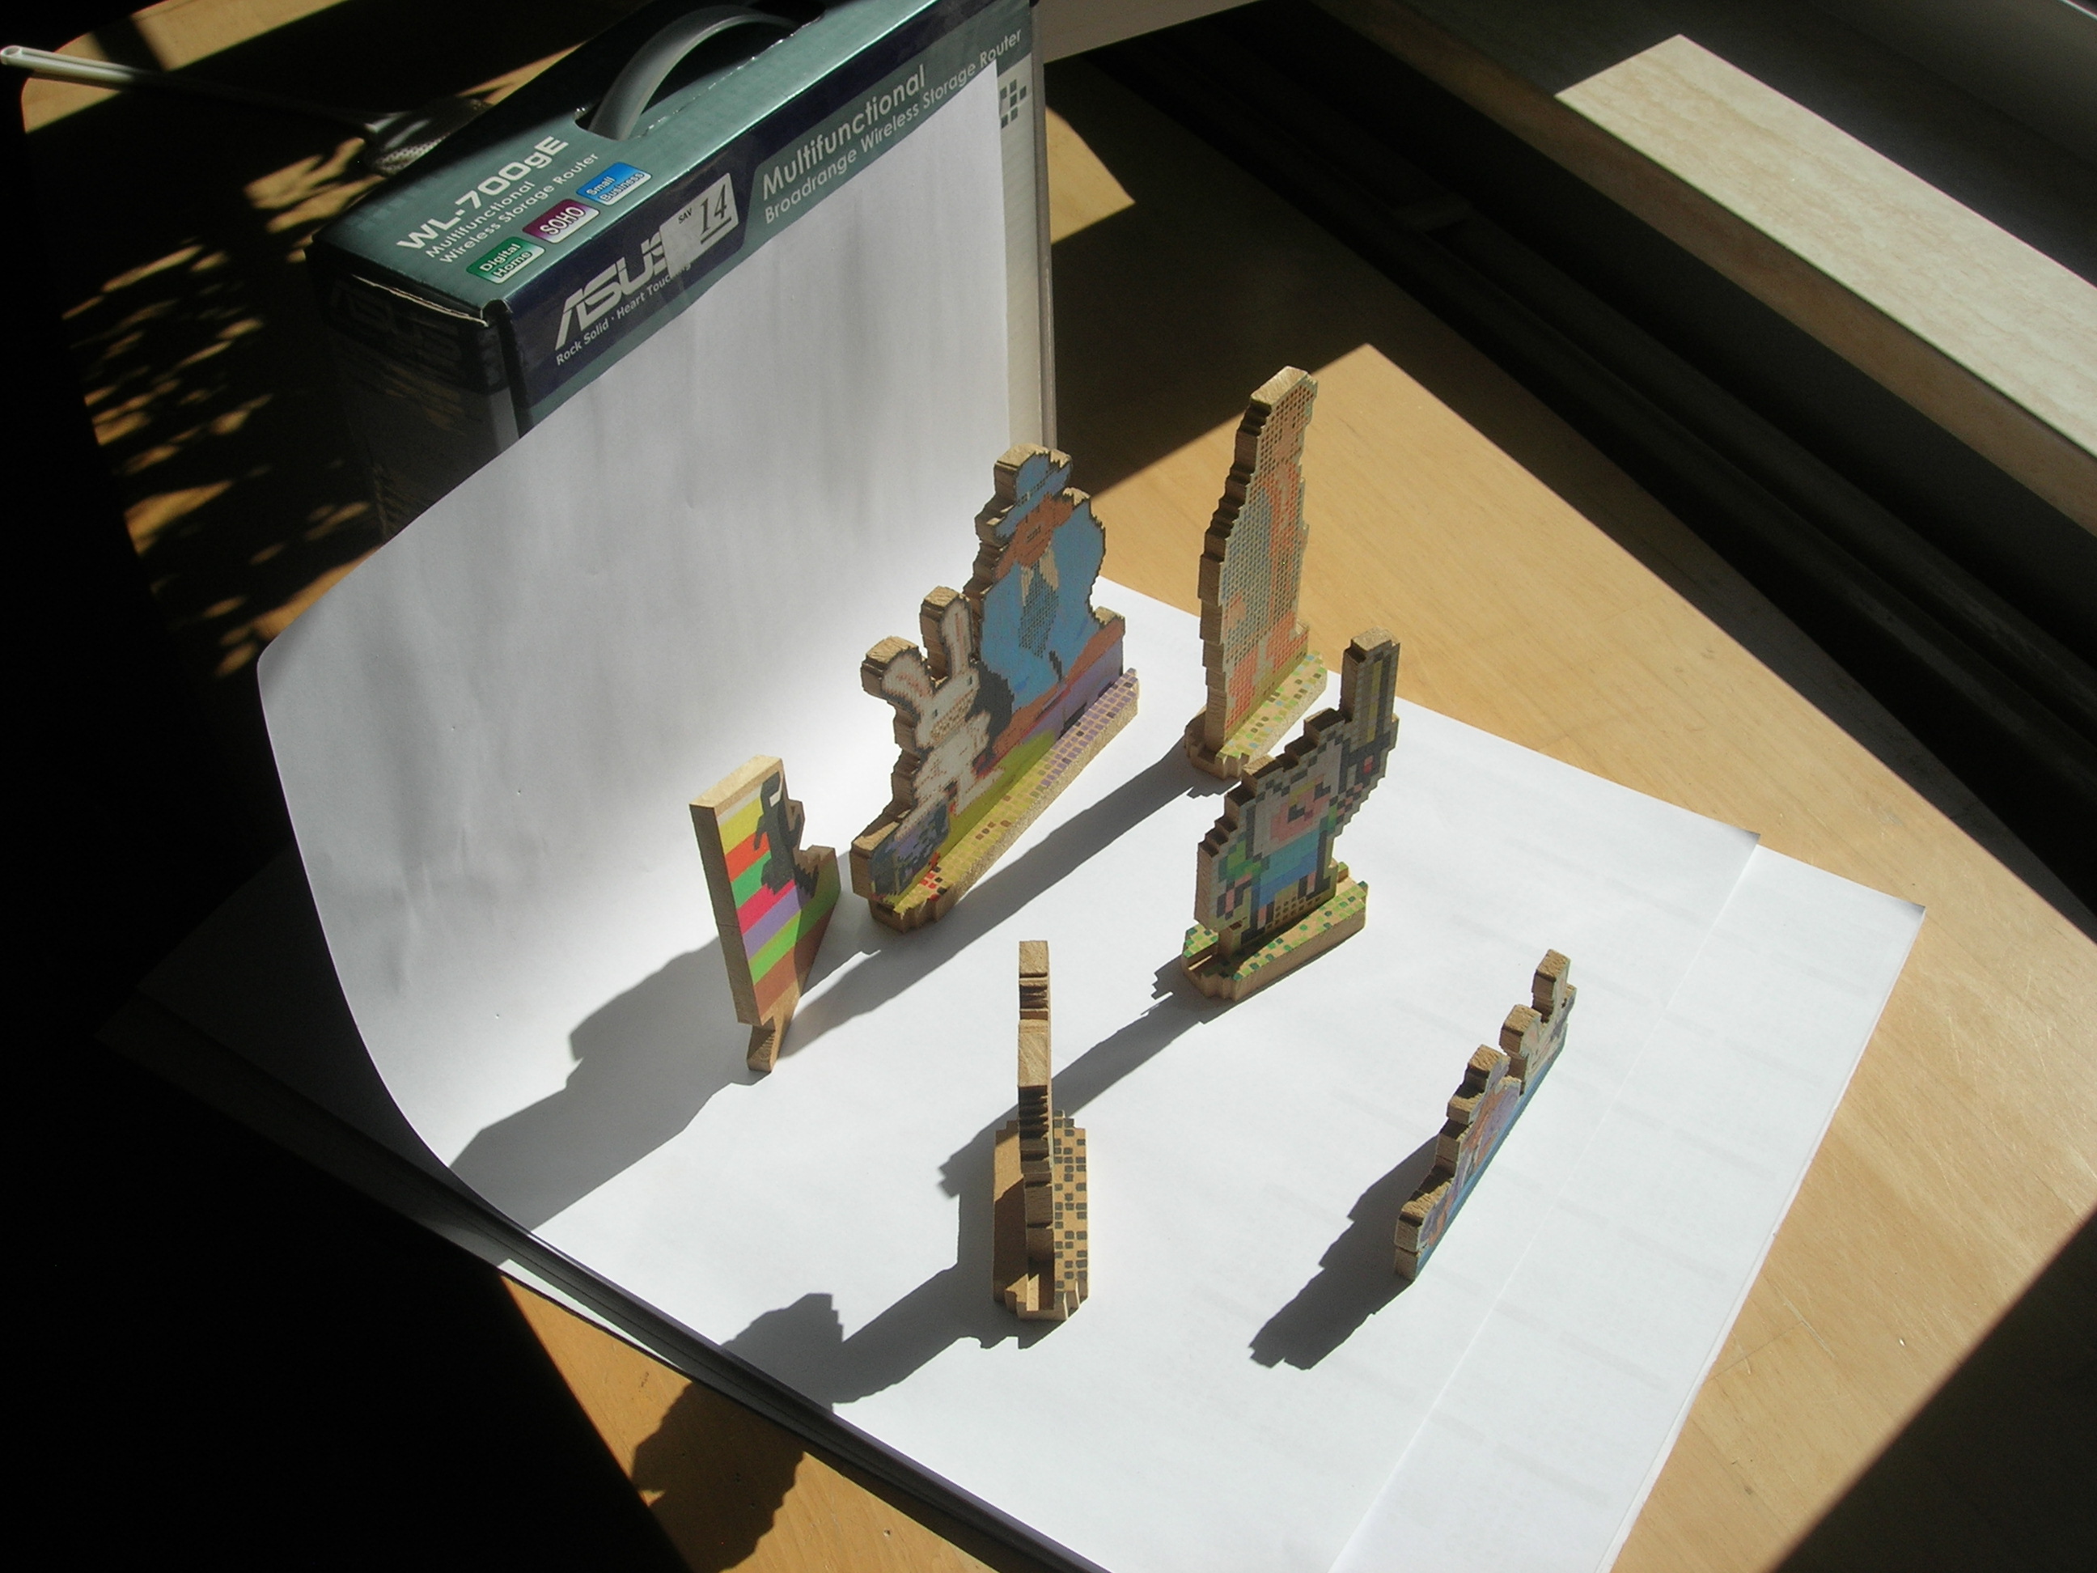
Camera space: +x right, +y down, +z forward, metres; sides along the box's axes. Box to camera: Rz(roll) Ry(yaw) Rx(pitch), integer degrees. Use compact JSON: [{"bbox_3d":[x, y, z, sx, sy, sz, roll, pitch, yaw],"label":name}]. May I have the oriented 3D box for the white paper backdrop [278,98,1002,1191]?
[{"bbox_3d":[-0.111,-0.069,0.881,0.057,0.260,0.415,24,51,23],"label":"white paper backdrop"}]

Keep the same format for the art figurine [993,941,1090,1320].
[{"bbox_3d":[-0.004,0.116,0.800,0.032,0.112,0.096,-1,46,1],"label":"art figurine"}]

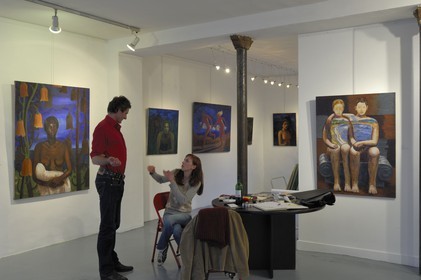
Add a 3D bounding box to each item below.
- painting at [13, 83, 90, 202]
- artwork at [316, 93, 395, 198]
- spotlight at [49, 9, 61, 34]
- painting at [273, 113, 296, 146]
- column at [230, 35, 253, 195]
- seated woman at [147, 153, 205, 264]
[{"bbox_3d":[-2.002,0.001,5.393,0.040,1.395,1.090,2,2,35],"label":"painting"},{"bbox_3d":[1.622,0.057,4.732,0.853,1.115,0.040,0,4,33],"label":"artwork"},{"bbox_3d":[-1.652,-1.261,4.470,0.125,0.265,0.170,-1,1,-27],"label":"spotlight"},{"bbox_3d":[1.738,-0.229,9.778,0.573,0.760,0.035,0,2,33],"label":"painting"},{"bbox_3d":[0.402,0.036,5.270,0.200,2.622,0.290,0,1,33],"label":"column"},{"bbox_3d":[-0.380,0.767,4.782,0.620,1.188,0.680,0,1,30],"label":"seated woman"}]

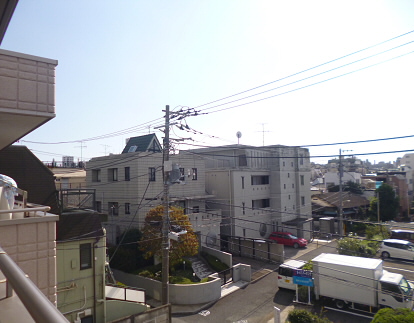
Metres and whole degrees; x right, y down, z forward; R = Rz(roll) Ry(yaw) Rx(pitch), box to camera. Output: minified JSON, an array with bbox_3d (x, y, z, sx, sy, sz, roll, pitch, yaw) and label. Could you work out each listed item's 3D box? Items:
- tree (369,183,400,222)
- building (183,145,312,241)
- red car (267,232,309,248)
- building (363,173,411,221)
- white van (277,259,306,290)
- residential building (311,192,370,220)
[{"bbox_3d":[30.506,7.006,51.029,4.700,7.000,4.700,-4,-4,40],"label":"tree"},{"bbox_3d":[5.164,4.414,38.519,11.547,11.900,12.793,-4,-4,40],"label":"building"},{"bbox_3d":[10.190,9.426,36.833,4.250,1.480,1.700,-4,-4,40],"label":"red car"},{"bbox_3d":[35.646,6.606,59.294,6.000,8.500,6.800,1,-4,-38],"label":"building"},{"bbox_3d":[6.885,8.560,22.679,1.475,1.760,3.395,-4,-4,40],"label":"white van"},{"bbox_3d":[23.148,8.288,53.951,9.200,5.100,7.200,1,-4,-32],"label":"residential building"}]

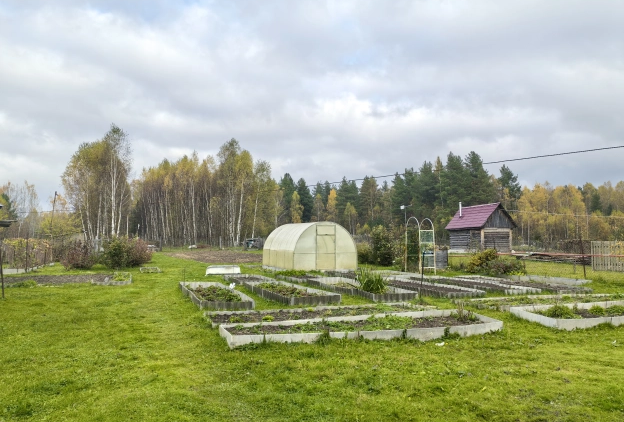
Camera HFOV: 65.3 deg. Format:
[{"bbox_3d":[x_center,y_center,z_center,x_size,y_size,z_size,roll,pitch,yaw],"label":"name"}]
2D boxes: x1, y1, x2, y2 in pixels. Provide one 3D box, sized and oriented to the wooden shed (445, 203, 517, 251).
[{"bbox_3d":[14.688,1.603,42.710,3.320,4.280,5.820,1,-3,-14],"label":"wooden shed"}]

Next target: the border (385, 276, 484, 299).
[{"bbox_3d":[3.150,2.199,14.256,1.000,0.170,4.450,1,-3,-19],"label":"border"}]

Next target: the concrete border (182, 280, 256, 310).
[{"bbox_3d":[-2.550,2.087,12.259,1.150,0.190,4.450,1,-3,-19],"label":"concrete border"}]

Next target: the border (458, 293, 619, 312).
[{"bbox_3d":[5.680,2.042,11.010,4.600,0.150,1.100,1,-3,-17],"label":"border"}]

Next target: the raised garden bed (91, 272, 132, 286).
[{"bbox_3d":[-6.846,2.314,16.638,1.150,0.150,3.100,1,-3,-19],"label":"raised garden bed"}]

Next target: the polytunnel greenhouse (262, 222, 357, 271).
[{"bbox_3d":[-0.189,1.610,22.935,3.020,2.150,4.100,1,-3,-24],"label":"polytunnel greenhouse"}]

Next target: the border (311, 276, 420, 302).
[{"bbox_3d":[1.183,2.127,13.419,1.150,0.200,4.080,1,-3,-24],"label":"border"}]

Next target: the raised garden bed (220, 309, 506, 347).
[{"bbox_3d":[0.816,1.842,7.744,4.400,0.200,1.270,1,-3,-19],"label":"raised garden bed"}]

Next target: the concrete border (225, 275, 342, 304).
[{"bbox_3d":[-1.137,2.146,13.798,1.180,0.200,6.200,1,-3,-24],"label":"concrete border"}]

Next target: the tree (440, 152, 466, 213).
[{"bbox_3d":[24.712,-2.268,85.222,4.800,16.200,4.800,0,-3,0],"label":"tree"}]

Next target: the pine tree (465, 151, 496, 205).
[{"bbox_3d":[29.428,-2.268,85.222,5.400,16.200,5.400,0,-3,0],"label":"pine tree"}]

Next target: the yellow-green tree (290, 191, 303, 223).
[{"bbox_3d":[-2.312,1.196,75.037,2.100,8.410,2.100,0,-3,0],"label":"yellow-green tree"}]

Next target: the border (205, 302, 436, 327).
[{"bbox_3d":[0.220,1.952,9.333,4.360,0.140,1.180,1,-3,-18],"label":"border"}]

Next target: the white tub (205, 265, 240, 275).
[{"bbox_3d":[-3.530,2.314,19.149,1.450,0.360,0.680,1,-3,-19],"label":"white tub"}]

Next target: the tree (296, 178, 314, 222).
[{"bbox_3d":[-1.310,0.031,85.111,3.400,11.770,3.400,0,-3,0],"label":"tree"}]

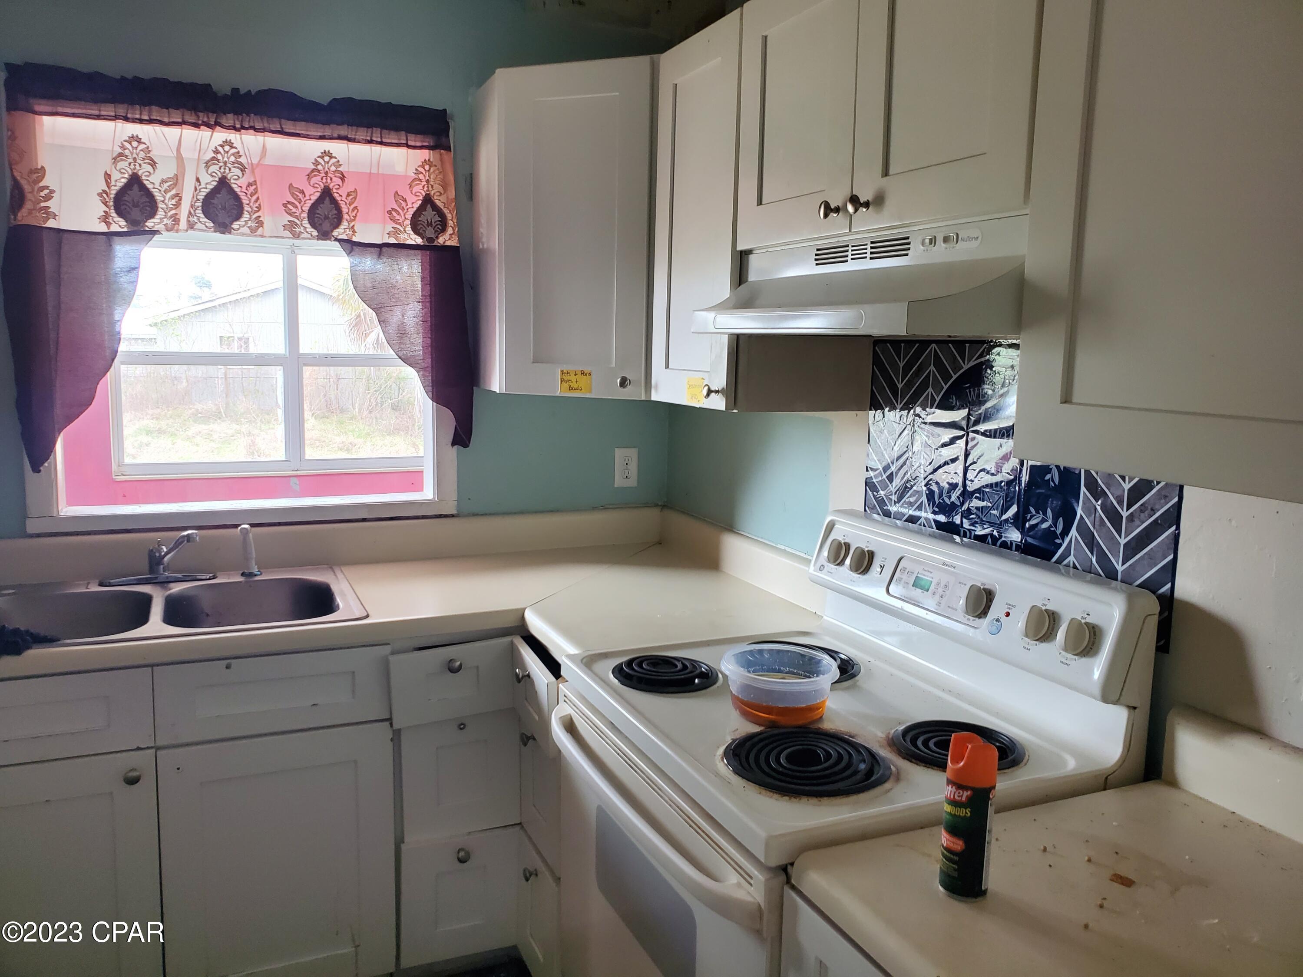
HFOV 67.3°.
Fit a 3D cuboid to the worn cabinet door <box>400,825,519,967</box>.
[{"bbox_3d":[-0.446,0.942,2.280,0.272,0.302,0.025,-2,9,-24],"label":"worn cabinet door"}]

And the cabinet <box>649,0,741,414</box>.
[{"bbox_3d":[0.234,-0.569,2.140,0.320,0.770,0.385,-2,9,-24],"label":"cabinet"}]

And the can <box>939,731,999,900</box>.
[{"bbox_3d":[0.357,0.368,1.102,0.053,0.176,0.053,-1,8,-18],"label":"can"}]

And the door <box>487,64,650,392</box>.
[{"bbox_3d":[-0.187,-0.604,2.321,0.390,0.767,0.025,4,9,21],"label":"door"}]

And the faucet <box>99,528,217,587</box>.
[{"bbox_3d":[-1.179,0.157,2.333,0.258,0.147,0.220,-3,9,-31],"label":"faucet"}]

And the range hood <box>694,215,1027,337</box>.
[{"bbox_3d":[0.407,-0.329,1.621,0.440,0.158,0.760,-2,9,-24],"label":"range hood"}]

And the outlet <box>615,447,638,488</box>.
[{"bbox_3d":[-0.073,-0.062,2.958,0.071,0.116,0.010,-2,9,-24],"label":"outlet"}]

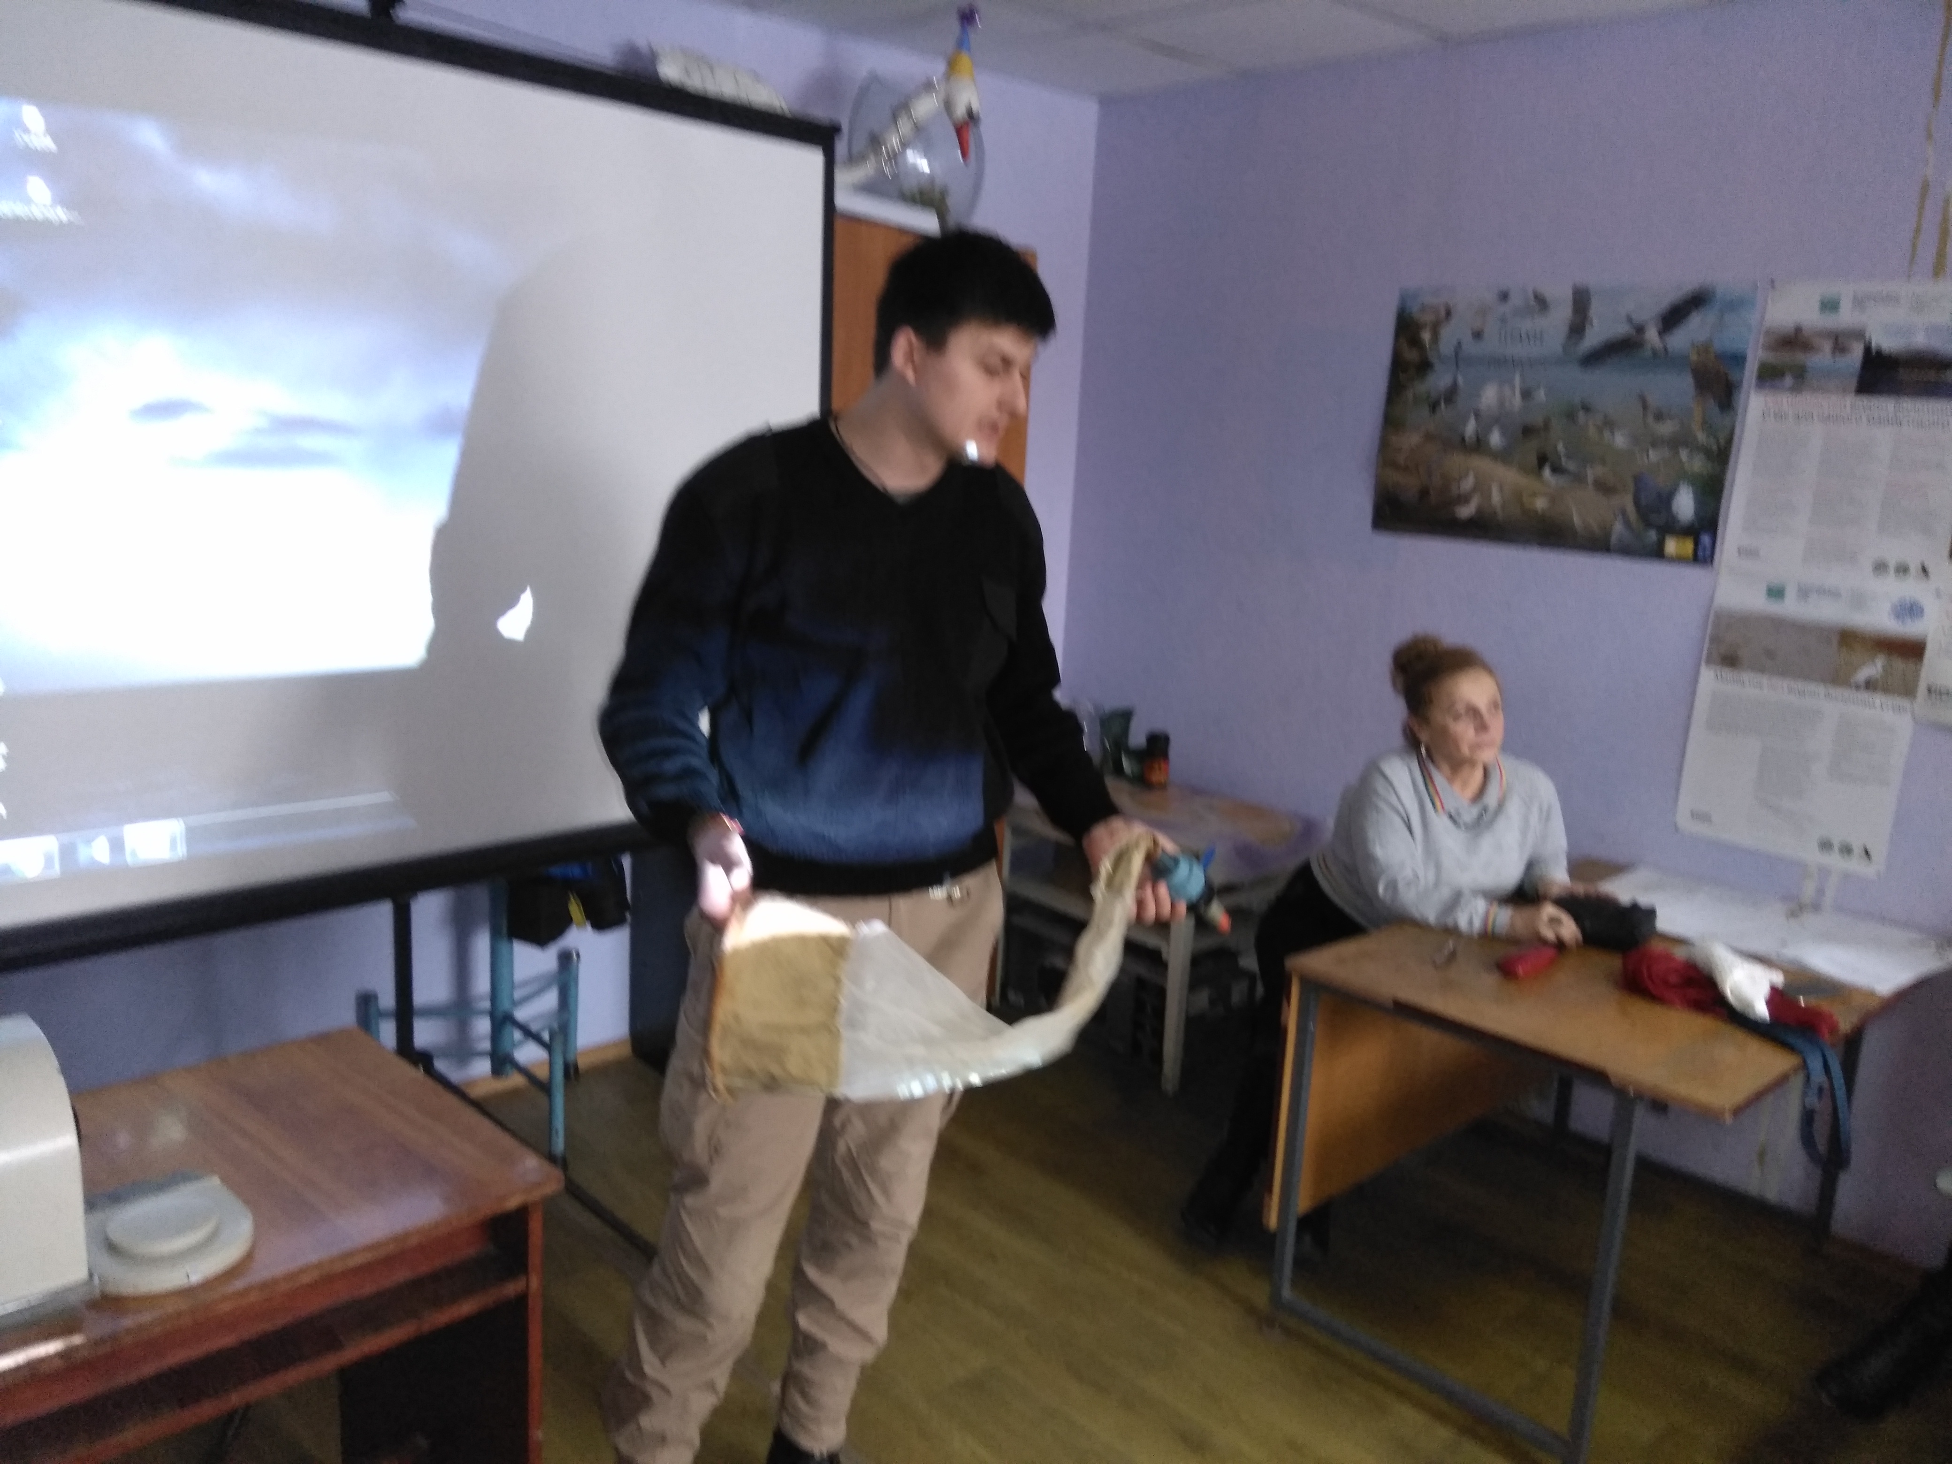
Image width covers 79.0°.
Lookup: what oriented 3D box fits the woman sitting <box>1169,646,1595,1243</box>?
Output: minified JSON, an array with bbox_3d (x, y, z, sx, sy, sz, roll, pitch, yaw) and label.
[{"bbox_3d":[0.910,0.445,2.476,0.620,1.260,0.580,13,17,37],"label":"woman sitting"}]

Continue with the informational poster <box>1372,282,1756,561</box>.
[{"bbox_3d":[1.370,-0.752,2.850,0.800,0.600,0.020,13,17,37],"label":"informational poster"}]

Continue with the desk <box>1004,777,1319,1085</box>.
[{"bbox_3d":[0.500,0.540,3.400,0.640,0.610,0.660,13,17,37],"label":"desk"}]

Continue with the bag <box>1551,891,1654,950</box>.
[{"bbox_3d":[1.235,0.363,2.350,0.180,0.080,0.100,13,17,37],"label":"bag"}]

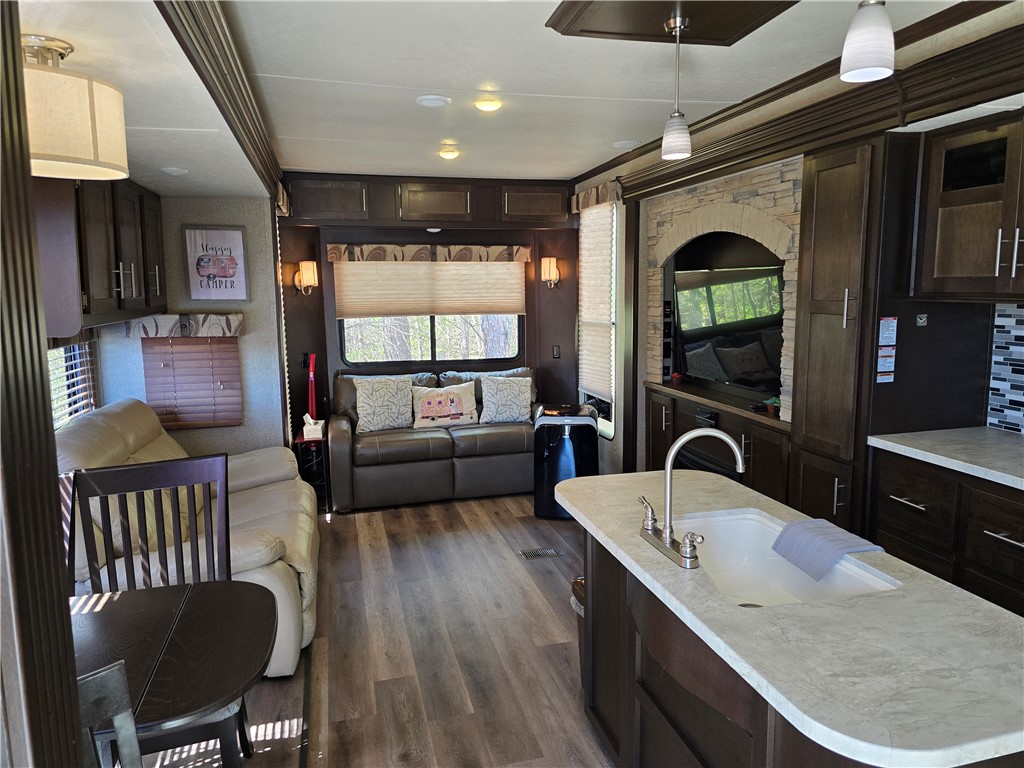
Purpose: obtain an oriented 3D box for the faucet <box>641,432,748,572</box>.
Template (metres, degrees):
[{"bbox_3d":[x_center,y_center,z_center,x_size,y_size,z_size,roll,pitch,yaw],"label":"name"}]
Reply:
[{"bbox_3d":[0.499,0.273,1.802,0.268,0.326,0.265,-3,8,-15],"label":"faucet"}]

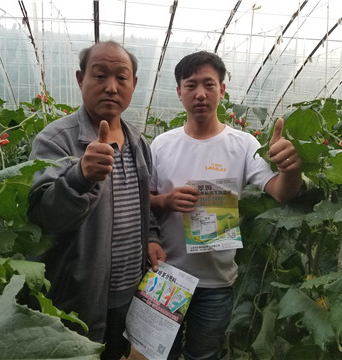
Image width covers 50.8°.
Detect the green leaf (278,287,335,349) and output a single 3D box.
[{"bbox_3d":[0.331,0.336,0.880,0.142,0.144,0.080,1,4,0],"label":"green leaf"}]

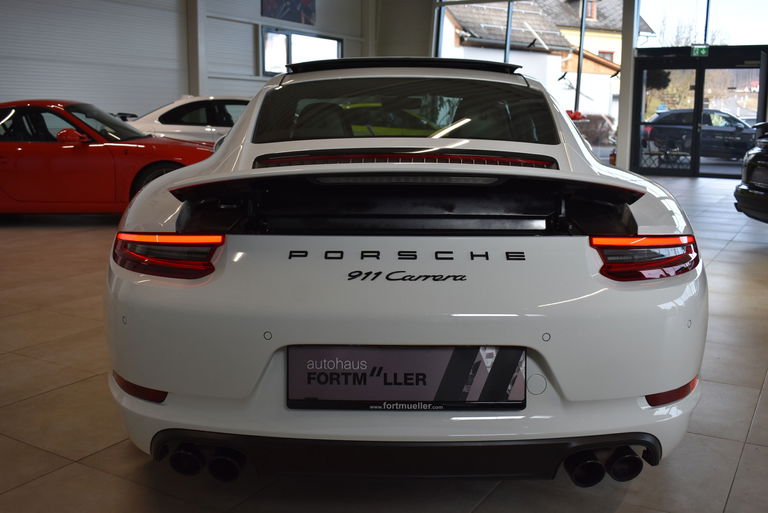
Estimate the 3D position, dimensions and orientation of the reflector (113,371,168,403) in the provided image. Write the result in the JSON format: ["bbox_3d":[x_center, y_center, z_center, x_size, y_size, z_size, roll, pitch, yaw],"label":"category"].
[{"bbox_3d":[-0.630,0.326,1.944,0.278,0.037,0.059,8,12,39],"label":"reflector"}]

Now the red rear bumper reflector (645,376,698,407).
[{"bbox_3d":[0.669,0.313,1.784,0.210,0.033,0.050,-7,12,-37],"label":"red rear bumper reflector"}]

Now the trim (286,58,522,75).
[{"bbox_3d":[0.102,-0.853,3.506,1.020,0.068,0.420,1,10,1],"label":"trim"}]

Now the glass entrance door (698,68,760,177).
[{"bbox_3d":[6.693,-2.594,14.731,1.080,2.150,0.080,6,11,33],"label":"glass entrance door"}]

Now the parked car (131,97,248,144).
[{"bbox_3d":[-1.589,-1.549,11.049,4.620,1.390,1.860,0,10,-4],"label":"parked car"}]

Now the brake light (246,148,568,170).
[{"bbox_3d":[0.076,-0.324,2.577,1.023,0.067,0.160,0,10,1],"label":"brake light"}]

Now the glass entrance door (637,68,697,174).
[{"bbox_3d":[5.772,-2.758,15.700,1.170,2.120,0.080,6,11,28],"label":"glass entrance door"}]

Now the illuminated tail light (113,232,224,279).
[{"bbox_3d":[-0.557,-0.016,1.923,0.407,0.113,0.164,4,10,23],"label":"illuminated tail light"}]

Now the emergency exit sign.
[{"bbox_3d":[6.241,-4.075,15.200,0.340,0.220,0.060,6,11,28],"label":"emergency exit sign"}]

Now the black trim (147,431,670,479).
[{"bbox_3d":[0.054,0.468,1.818,1.247,0.127,0.187,0,10,1],"label":"black trim"}]

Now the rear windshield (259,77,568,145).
[{"bbox_3d":[0.089,-0.588,3.047,1.115,0.083,0.680,0,34,1],"label":"rear windshield"}]

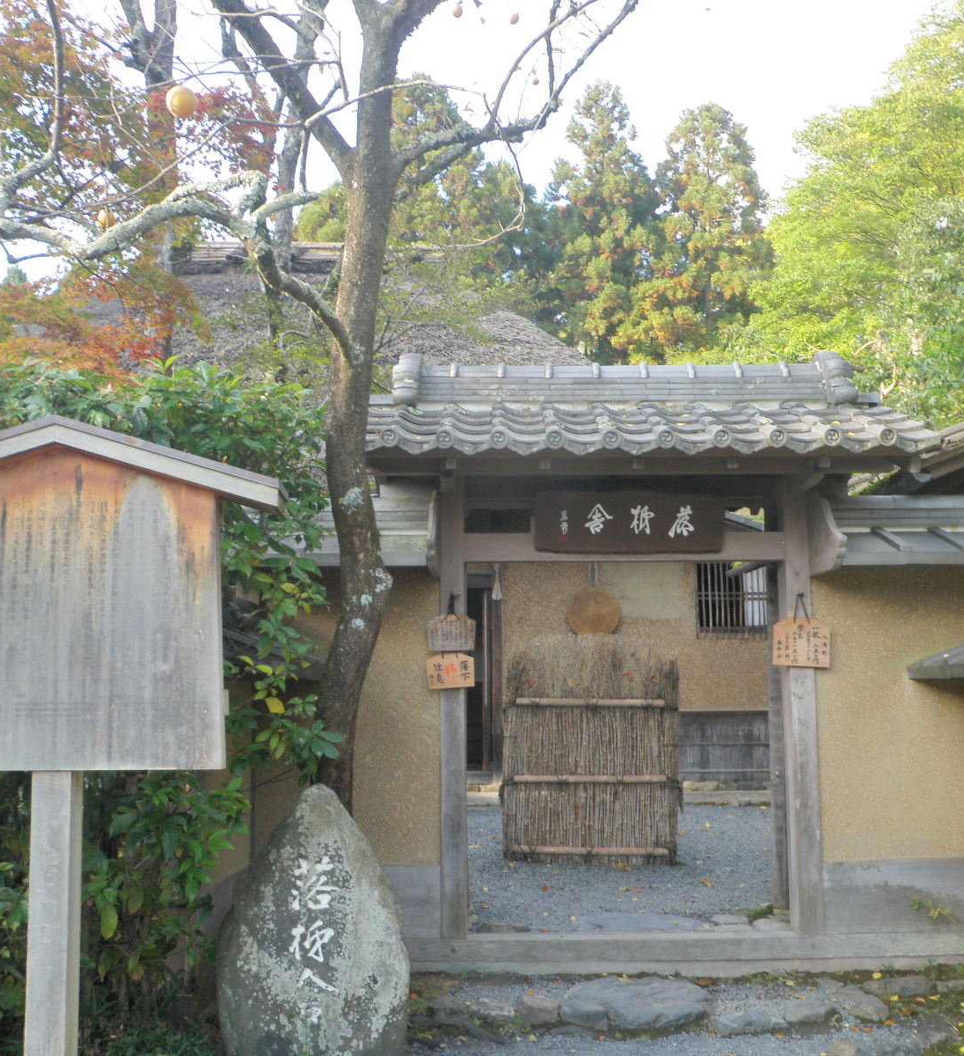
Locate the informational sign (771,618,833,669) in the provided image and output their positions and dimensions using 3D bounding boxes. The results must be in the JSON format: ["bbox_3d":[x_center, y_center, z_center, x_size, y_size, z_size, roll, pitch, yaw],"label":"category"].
[{"bbox_3d":[1.546,0.557,5.491,0.275,0.240,0.020,0,-7,-1],"label":"informational sign"}]

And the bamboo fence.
[{"bbox_3d":[0.740,1.488,7.689,1.170,1.490,0.180,-1,-7,6],"label":"bamboo fence"}]

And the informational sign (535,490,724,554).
[{"bbox_3d":[0.722,-0.029,5.540,0.925,0.315,0.050,0,-1,-1],"label":"informational sign"}]

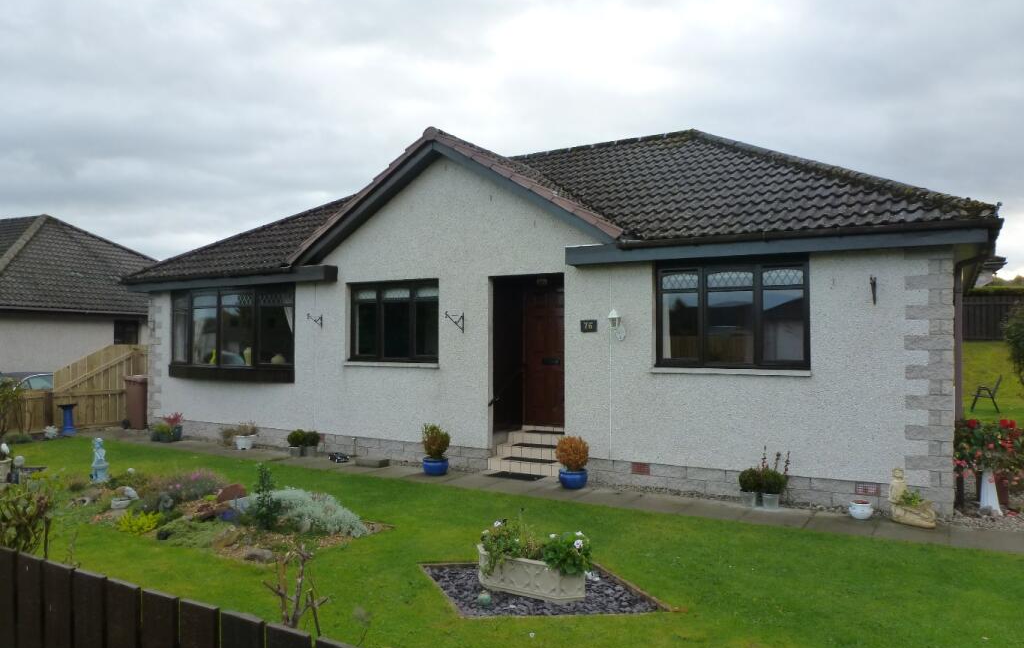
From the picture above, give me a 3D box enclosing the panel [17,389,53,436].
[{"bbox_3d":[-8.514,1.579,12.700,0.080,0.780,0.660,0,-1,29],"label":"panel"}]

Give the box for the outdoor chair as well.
[{"bbox_3d":[11.495,1.684,17.200,0.650,0.910,0.580,-1,-1,33],"label":"outdoor chair"}]

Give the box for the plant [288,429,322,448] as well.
[{"bbox_3d":[-3.216,1.737,10.948,0.500,0.281,0.340,0,-1,29],"label":"plant"}]

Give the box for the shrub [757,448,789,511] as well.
[{"bbox_3d":[2.809,1.650,7.623,0.340,0.625,0.340,0,-1,29],"label":"shrub"}]

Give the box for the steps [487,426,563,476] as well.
[{"bbox_3d":[0.393,1.738,9.752,1.120,0.510,0.970,-1,-1,30],"label":"steps"}]

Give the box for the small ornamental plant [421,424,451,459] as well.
[{"bbox_3d":[-1.015,1.570,9.430,0.380,0.443,0.380,0,-1,0],"label":"small ornamental plant"}]

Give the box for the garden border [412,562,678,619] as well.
[{"bbox_3d":[0.166,1.862,4.989,1.662,0.080,1.139,0,-1,-5],"label":"garden border"}]

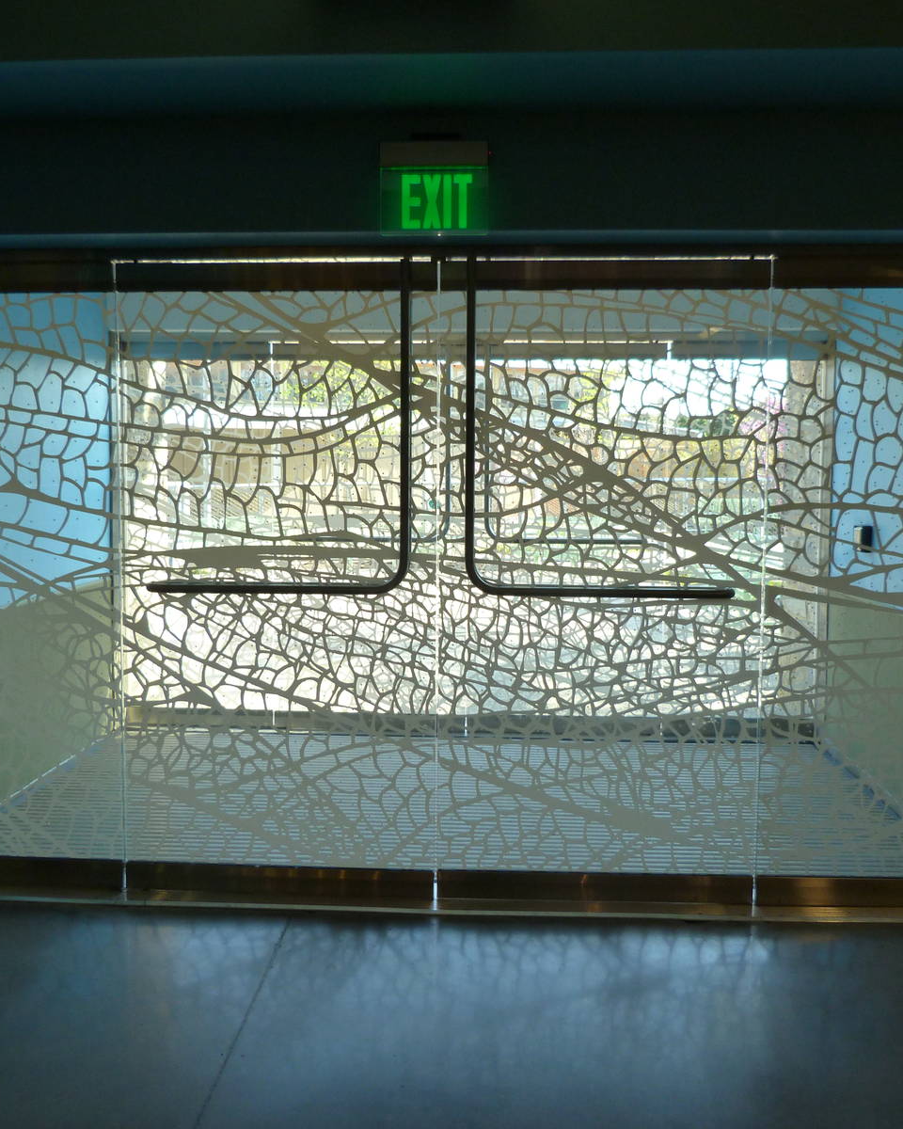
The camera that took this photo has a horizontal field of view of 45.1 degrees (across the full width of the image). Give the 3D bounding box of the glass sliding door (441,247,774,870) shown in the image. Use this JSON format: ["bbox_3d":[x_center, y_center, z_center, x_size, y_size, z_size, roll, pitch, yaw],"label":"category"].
[{"bbox_3d":[0.484,0.058,3.556,1.062,2.085,0.065,1,4,3],"label":"glass sliding door"}]

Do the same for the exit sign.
[{"bbox_3d":[-0.050,-1.103,3.214,0.321,0.274,0.065,1,4,3],"label":"exit sign"}]

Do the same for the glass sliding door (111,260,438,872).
[{"bbox_3d":[-0.582,0.048,3.613,1.062,2.085,0.065,1,4,3],"label":"glass sliding door"}]

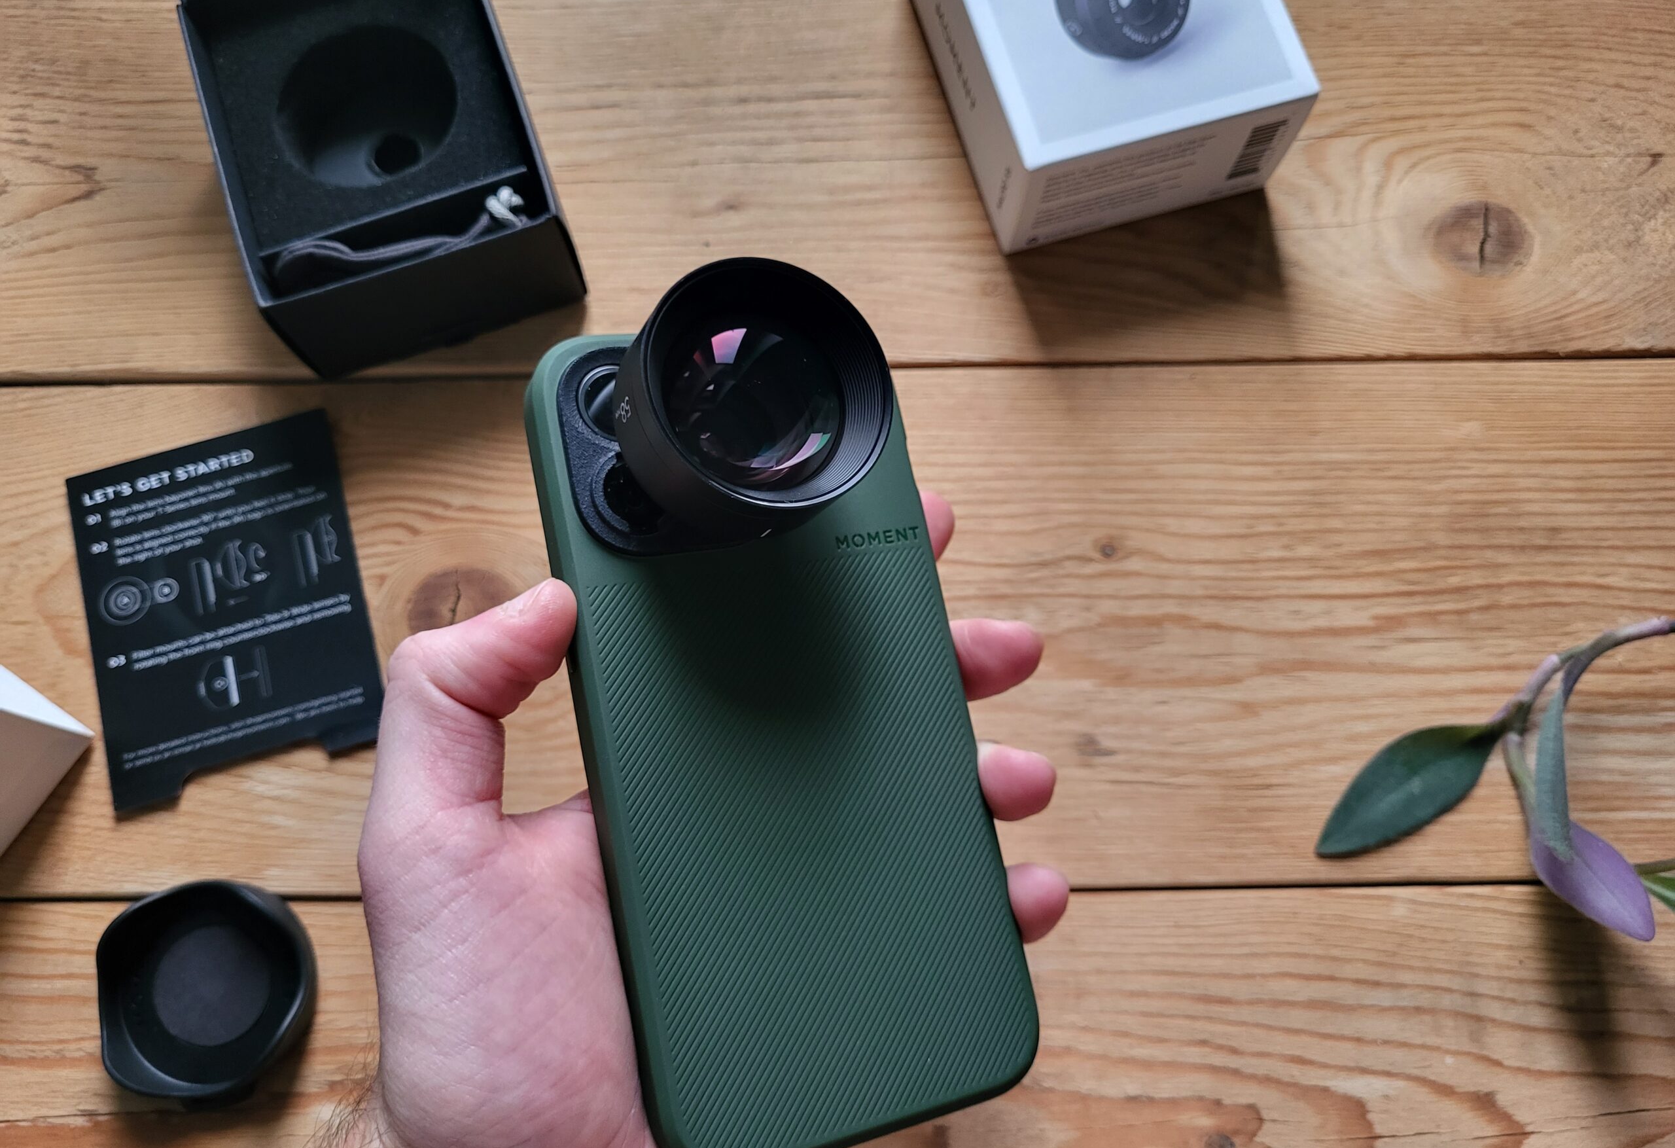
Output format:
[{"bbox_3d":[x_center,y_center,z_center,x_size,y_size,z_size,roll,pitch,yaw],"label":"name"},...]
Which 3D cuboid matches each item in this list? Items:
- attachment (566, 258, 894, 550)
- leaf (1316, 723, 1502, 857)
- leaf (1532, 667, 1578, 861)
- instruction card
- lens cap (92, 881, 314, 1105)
[{"bbox_3d":[-0.018,-0.029,0.227,0.048,0.033,0.046,-7,78,-25],"label":"attachment"},{"bbox_3d":[0.147,0.056,0.323,0.057,0.010,0.026,-32,78,-7],"label":"leaf"},{"bbox_3d":[0.176,0.048,0.305,0.011,0.018,0.043,-3,86,30],"label":"leaf"},{"bbox_3d":[-0.168,0.008,0.344,0.074,0.002,0.096,-16,76,-3],"label":"instruction card"},{"bbox_3d":[-0.156,0.104,0.314,0.051,0.014,0.052,0,76,1],"label":"lens cap"}]

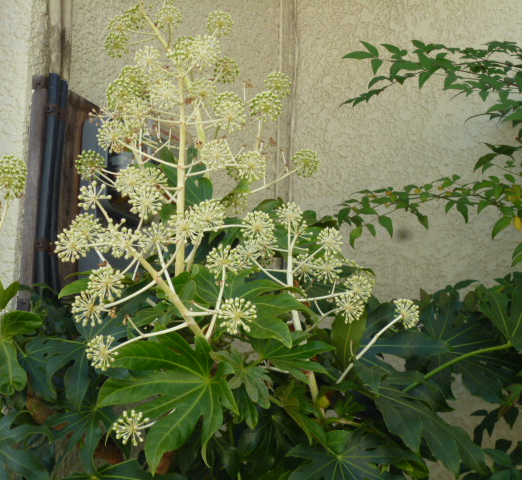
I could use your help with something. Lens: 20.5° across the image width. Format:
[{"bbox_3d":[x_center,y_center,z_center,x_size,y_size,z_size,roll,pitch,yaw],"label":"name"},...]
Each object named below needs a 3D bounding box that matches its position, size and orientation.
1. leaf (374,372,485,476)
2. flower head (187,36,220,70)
[{"bbox_3d":[0.236,0.260,2.030,0.161,0.132,0.090,2,-12,0],"label":"leaf"},{"bbox_3d":[-0.080,-0.260,2.000,0.046,0.049,0.046,2,-12,0],"label":"flower head"}]

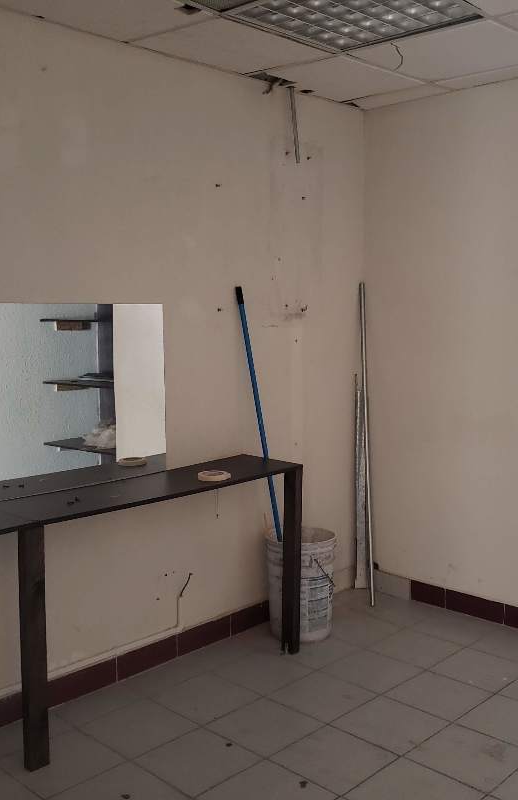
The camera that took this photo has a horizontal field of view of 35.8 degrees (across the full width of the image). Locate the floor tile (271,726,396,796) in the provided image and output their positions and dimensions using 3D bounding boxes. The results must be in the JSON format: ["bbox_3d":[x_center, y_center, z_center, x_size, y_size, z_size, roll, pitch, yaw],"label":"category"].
[{"bbox_3d":[0.240,1.144,2.549,0.302,0.010,0.302,5,8,44],"label":"floor tile"}]

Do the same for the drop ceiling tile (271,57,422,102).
[{"bbox_3d":[0.344,-1.370,3.426,0.493,0.015,0.609,8,10,44],"label":"drop ceiling tile"}]

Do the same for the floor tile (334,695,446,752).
[{"bbox_3d":[0.450,1.115,2.747,0.300,0.012,0.300,-6,7,-45],"label":"floor tile"}]

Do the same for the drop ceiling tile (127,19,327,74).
[{"bbox_3d":[-0.089,-1.320,2.994,0.493,0.015,0.609,8,10,44],"label":"drop ceiling tile"}]

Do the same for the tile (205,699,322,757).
[{"bbox_3d":[0.024,1.126,2.762,0.302,0.010,0.302,5,8,44],"label":"tile"}]

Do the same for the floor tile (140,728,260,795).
[{"bbox_3d":[-0.187,1.117,2.475,0.292,0.010,0.292,-6,7,-45],"label":"floor tile"}]

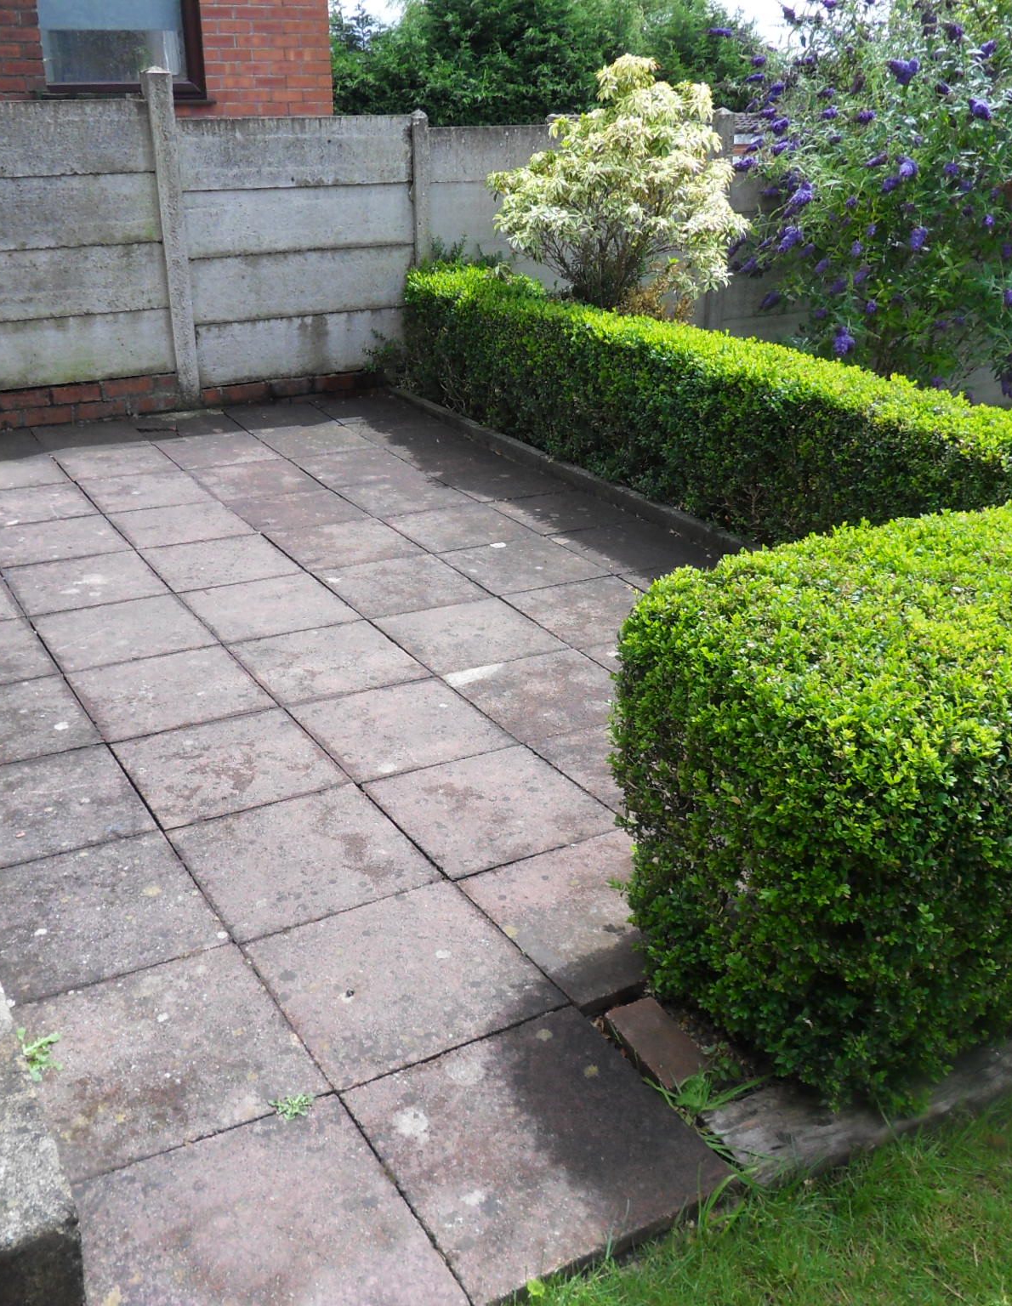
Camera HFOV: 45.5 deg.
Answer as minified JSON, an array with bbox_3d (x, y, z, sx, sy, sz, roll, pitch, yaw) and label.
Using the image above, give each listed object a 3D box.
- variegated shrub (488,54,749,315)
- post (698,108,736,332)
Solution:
[{"bbox_3d":[0.566,-2.093,6.090,1.320,1.680,1.250,0,23,0],"label":"variegated shrub"},{"bbox_3d":[1.222,-2.298,6.928,0.120,1.500,0.120,-11,26,-25],"label":"post"}]

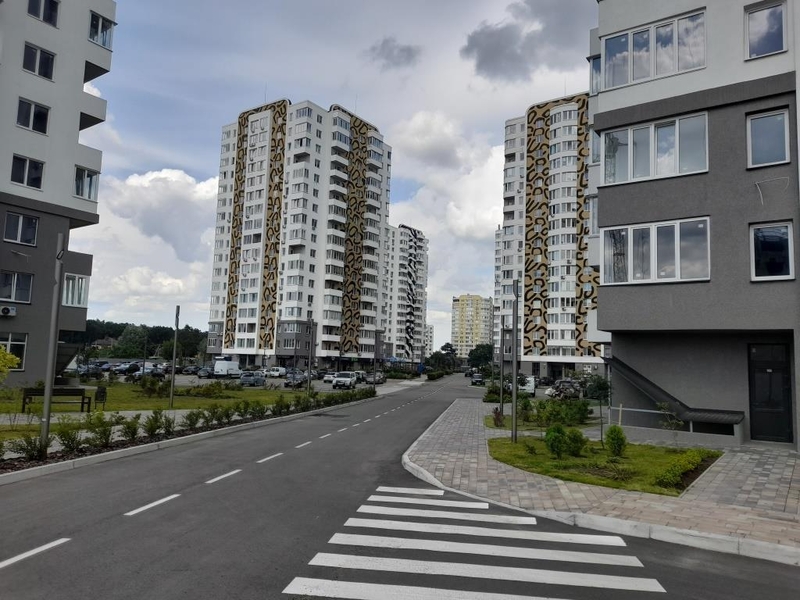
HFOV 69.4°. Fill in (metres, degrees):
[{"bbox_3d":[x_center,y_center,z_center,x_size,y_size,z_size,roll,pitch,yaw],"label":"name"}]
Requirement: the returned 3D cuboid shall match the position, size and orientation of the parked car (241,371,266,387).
[{"bbox_3d":[-14.408,7.787,57.070,1.660,1.500,3.750,2,-5,3],"label":"parked car"}]

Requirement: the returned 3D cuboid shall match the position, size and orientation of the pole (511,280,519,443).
[{"bbox_3d":[2.809,1.427,13.911,0.150,3.950,0.150,1,-5,7],"label":"pole"}]

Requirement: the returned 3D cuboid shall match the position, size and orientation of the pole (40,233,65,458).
[{"bbox_3d":[-7.071,0.881,11.791,0.170,4.571,0.170,1,-6,8],"label":"pole"}]

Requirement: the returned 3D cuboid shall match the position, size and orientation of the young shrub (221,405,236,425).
[{"bbox_3d":[-5.919,3.952,19.943,0.525,0.656,0.525,1,-6,8],"label":"young shrub"}]

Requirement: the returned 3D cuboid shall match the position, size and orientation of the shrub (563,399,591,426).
[{"bbox_3d":[6.720,4.283,22.000,1.013,1.013,1.013,1,-6,8],"label":"shrub"}]

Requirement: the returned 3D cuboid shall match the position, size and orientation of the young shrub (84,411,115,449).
[{"bbox_3d":[-6.188,2.668,12.003,0.590,0.756,0.590,2,-6,0],"label":"young shrub"}]

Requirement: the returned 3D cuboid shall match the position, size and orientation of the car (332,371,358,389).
[{"bbox_3d":[-5.648,8.308,60.090,1.850,1.780,4.700,2,-6,4],"label":"car"}]

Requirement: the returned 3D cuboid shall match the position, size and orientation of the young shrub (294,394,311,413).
[{"bbox_3d":[-4.497,4.774,26.653,0.701,0.789,0.701,1,-6,8],"label":"young shrub"}]

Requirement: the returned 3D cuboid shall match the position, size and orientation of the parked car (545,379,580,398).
[{"bbox_3d":[13.105,7.214,46.576,1.760,1.500,4.300,-2,-7,35],"label":"parked car"}]

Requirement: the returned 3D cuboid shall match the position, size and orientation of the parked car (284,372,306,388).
[{"bbox_3d":[-10.142,7.848,56.576,1.740,1.500,4.300,2,-6,3],"label":"parked car"}]

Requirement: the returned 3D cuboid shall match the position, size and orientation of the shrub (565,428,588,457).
[{"bbox_3d":[3.870,3.135,12.736,0.528,0.616,0.528,2,-6,0],"label":"shrub"}]

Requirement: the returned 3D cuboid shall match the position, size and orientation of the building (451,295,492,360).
[{"bbox_3d":[52.864,23.039,414.292,27.000,49.000,22.000,1,-5,10],"label":"building"}]

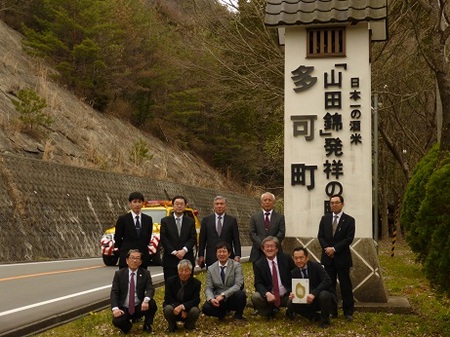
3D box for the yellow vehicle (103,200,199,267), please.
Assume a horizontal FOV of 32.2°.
[{"bbox_3d":[-2.117,1.949,23.967,1.780,1.900,4.450,-1,-3,15],"label":"yellow vehicle"}]

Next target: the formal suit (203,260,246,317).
[{"bbox_3d":[-0.006,1.474,9.700,0.530,0.750,0.660,0,-3,7],"label":"formal suit"}]

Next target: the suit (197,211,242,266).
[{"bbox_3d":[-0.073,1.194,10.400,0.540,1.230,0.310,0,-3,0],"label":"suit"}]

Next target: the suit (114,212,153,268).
[{"bbox_3d":[-1.232,1.293,10.500,0.510,1.380,0.300,0,-3,-8],"label":"suit"}]

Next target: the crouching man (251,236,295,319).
[{"bbox_3d":[0.615,1.385,10.100,0.560,1.020,0.730,0,-3,-3],"label":"crouching man"}]

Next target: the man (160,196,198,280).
[{"bbox_3d":[-0.614,1.176,10.300,0.480,1.660,0.330,0,-3,-3],"label":"man"}]

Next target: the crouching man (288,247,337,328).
[{"bbox_3d":[1.100,1.460,9.800,0.610,0.980,0.760,-1,-3,15],"label":"crouching man"}]

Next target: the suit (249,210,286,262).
[{"bbox_3d":[0.591,1.294,10.850,0.500,1.400,0.300,0,-3,4],"label":"suit"}]

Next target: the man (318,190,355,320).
[{"bbox_3d":[1.495,1.193,10.450,0.490,1.690,0.340,0,-3,10],"label":"man"}]

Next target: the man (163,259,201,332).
[{"bbox_3d":[-0.530,1.526,9.500,0.460,0.890,0.700,0,-3,-2],"label":"man"}]

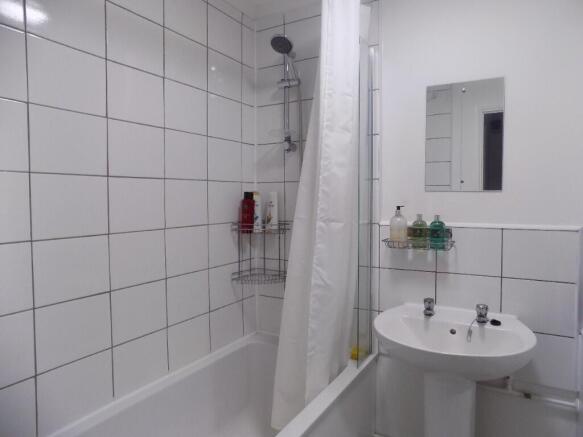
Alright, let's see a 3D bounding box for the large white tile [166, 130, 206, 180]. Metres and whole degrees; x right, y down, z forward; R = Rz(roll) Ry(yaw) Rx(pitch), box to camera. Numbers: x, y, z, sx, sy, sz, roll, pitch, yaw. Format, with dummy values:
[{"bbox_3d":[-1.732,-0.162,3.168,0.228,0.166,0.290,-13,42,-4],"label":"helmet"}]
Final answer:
[{"bbox_3d":[-0.451,-0.268,1.672,0.010,0.200,0.250,1,3,30],"label":"large white tile"}]

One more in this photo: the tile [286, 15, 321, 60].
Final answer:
[{"bbox_3d":[0.071,-0.878,1.903,0.244,0.197,0.010,1,3,30],"label":"tile"}]

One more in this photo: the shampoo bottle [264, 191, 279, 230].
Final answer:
[{"bbox_3d":[-0.108,-0.034,2.005,0.066,0.200,0.045,0,3,8],"label":"shampoo bottle"}]

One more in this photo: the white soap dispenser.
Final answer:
[{"bbox_3d":[0.461,0.036,1.663,0.072,0.180,0.070,2,4,38],"label":"white soap dispenser"}]

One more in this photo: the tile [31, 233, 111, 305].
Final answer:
[{"bbox_3d":[-0.699,0.160,1.246,0.010,0.198,0.248,2,3,30],"label":"tile"}]

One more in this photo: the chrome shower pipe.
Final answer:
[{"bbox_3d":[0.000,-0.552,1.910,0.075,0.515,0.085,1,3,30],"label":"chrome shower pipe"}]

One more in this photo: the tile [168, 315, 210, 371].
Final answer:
[{"bbox_3d":[-0.441,0.530,1.692,0.010,0.183,0.249,1,3,30],"label":"tile"}]

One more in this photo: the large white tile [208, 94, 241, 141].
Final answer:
[{"bbox_3d":[-0.323,-0.480,1.869,0.010,0.200,0.250,1,3,30],"label":"large white tile"}]

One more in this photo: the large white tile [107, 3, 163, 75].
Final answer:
[{"bbox_3d":[-0.581,-0.658,1.417,0.010,0.200,0.250,1,3,30],"label":"large white tile"}]

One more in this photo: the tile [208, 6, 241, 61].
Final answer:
[{"bbox_3d":[-0.320,-0.883,1.874,0.010,0.200,0.250,1,3,30],"label":"tile"}]

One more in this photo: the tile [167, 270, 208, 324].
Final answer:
[{"bbox_3d":[-0.447,0.337,1.686,0.010,0.198,0.248,2,3,30],"label":"tile"}]

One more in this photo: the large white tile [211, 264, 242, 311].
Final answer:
[{"bbox_3d":[-0.319,0.325,1.903,0.010,0.198,0.248,2,3,30],"label":"large white tile"}]

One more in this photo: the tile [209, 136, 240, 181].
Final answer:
[{"bbox_3d":[-0.323,-0.278,1.871,0.010,0.198,0.248,2,3,30],"label":"tile"}]

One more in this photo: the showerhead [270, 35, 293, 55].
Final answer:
[{"bbox_3d":[-0.040,-0.794,1.760,0.110,0.045,0.110,1,-33,30],"label":"showerhead"}]

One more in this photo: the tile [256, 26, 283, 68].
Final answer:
[{"bbox_3d":[-0.112,-0.883,2.009,0.174,0.197,0.010,1,3,30],"label":"tile"}]

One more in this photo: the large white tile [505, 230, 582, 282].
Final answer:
[{"bbox_3d":[0.930,0.140,1.458,0.237,0.189,0.010,1,3,30],"label":"large white tile"}]

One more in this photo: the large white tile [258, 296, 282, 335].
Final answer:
[{"bbox_3d":[-0.111,0.530,2.106,0.187,0.197,0.010,1,3,30],"label":"large white tile"}]

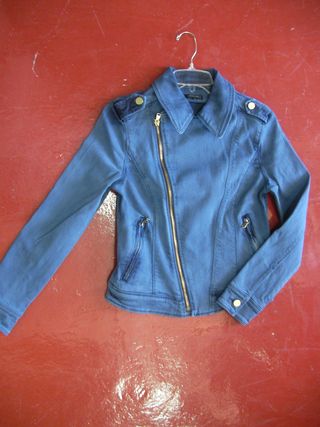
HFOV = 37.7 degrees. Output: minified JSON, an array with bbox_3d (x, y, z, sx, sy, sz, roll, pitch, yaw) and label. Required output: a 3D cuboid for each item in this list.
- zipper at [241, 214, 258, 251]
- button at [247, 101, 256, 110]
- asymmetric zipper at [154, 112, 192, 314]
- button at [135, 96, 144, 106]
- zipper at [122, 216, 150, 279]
[{"bbox_3d":[0.226,0.072,1.122,0.027,0.014,0.154,-17,77,-4],"label":"zipper"},{"bbox_3d":[0.236,-0.279,1.210,0.021,0.006,0.021,3,76,1],"label":"button"},{"bbox_3d":[0.030,-0.013,1.143,0.026,0.014,0.511,-8,76,-2],"label":"asymmetric zipper"},{"bbox_3d":[-0.053,-0.290,1.212,0.021,0.006,0.021,-1,76,0],"label":"button"},{"bbox_3d":[-0.059,0.082,1.119,0.026,0.013,0.165,20,77,5],"label":"zipper"}]

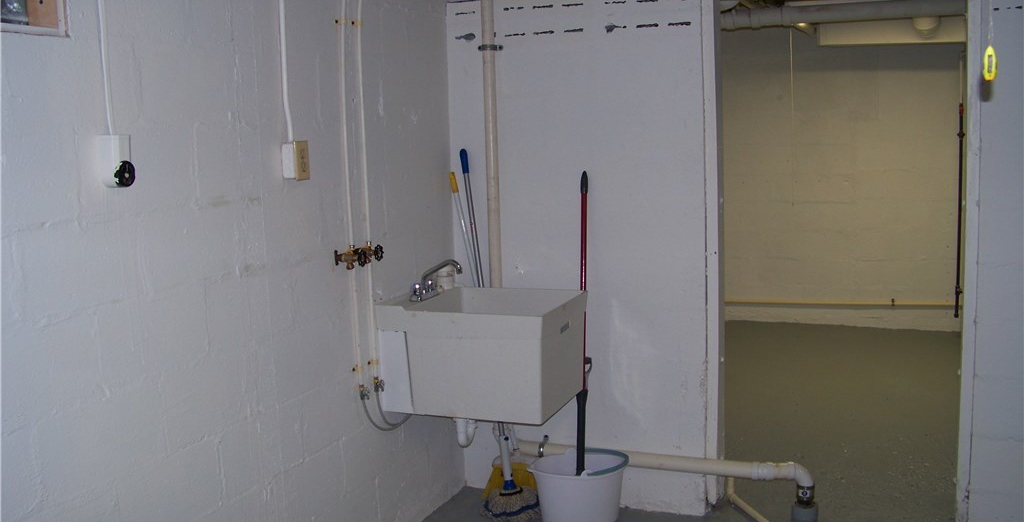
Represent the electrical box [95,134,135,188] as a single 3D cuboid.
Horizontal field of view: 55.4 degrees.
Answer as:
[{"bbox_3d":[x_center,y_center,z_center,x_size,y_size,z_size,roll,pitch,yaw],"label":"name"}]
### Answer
[{"bbox_3d":[-0.902,-0.228,2.229,0.062,0.119,0.052,1,8,22],"label":"electrical box"}]

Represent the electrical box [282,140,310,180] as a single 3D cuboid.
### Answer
[{"bbox_3d":[-0.638,-0.296,2.882,0.047,0.113,0.073,1,8,22],"label":"electrical box"}]

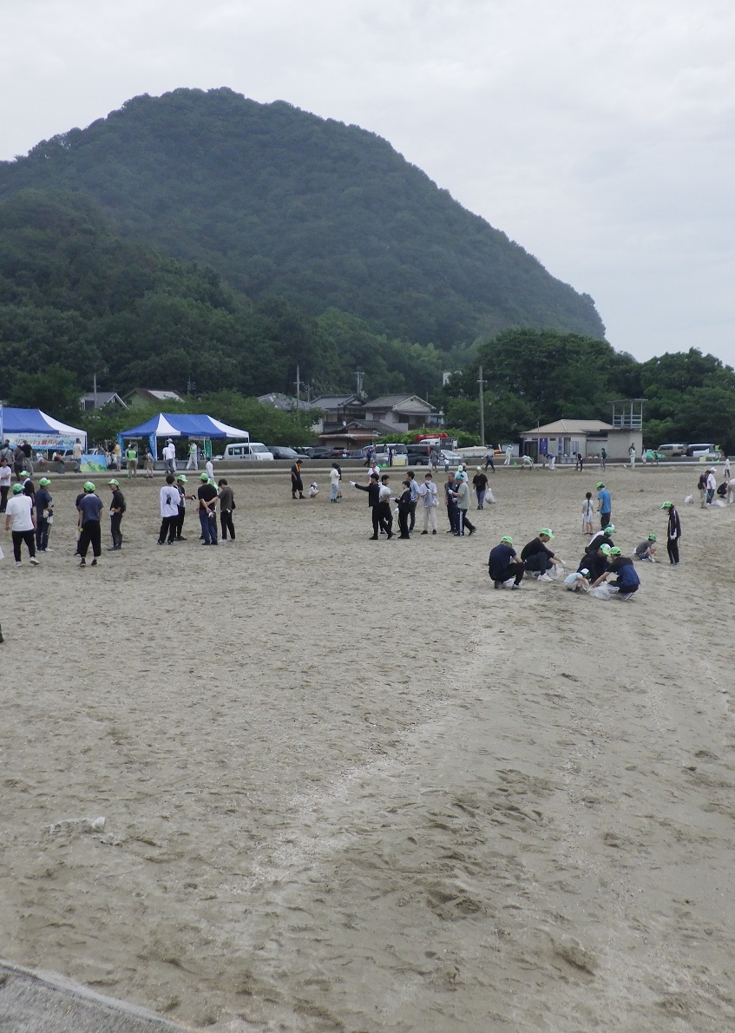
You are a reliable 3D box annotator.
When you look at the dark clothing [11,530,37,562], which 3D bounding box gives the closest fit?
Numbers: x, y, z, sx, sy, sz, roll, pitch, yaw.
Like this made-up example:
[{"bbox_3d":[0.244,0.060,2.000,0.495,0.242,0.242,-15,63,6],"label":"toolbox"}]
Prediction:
[{"bbox_3d":[-7.128,0.580,23.100,0.480,0.680,0.360,0,4,6],"label":"dark clothing"}]

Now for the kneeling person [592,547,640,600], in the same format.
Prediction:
[{"bbox_3d":[4.561,1.034,20.399,0.850,0.960,0.580,1,4,22],"label":"kneeling person"}]

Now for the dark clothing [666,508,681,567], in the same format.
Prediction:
[{"bbox_3d":[7.529,0.490,27.400,0.270,1.430,0.380,-2,4,-22],"label":"dark clothing"}]

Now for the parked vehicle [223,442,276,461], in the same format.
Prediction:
[{"bbox_3d":[-7.594,-3.685,69.706,1.480,1.870,3.400,-3,5,-44],"label":"parked vehicle"}]

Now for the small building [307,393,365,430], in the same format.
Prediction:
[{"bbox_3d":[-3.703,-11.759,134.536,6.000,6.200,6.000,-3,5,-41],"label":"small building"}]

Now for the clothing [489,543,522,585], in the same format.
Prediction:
[{"bbox_3d":[2.497,0.868,20.200,0.550,0.750,0.440,-1,4,-16],"label":"clothing"}]

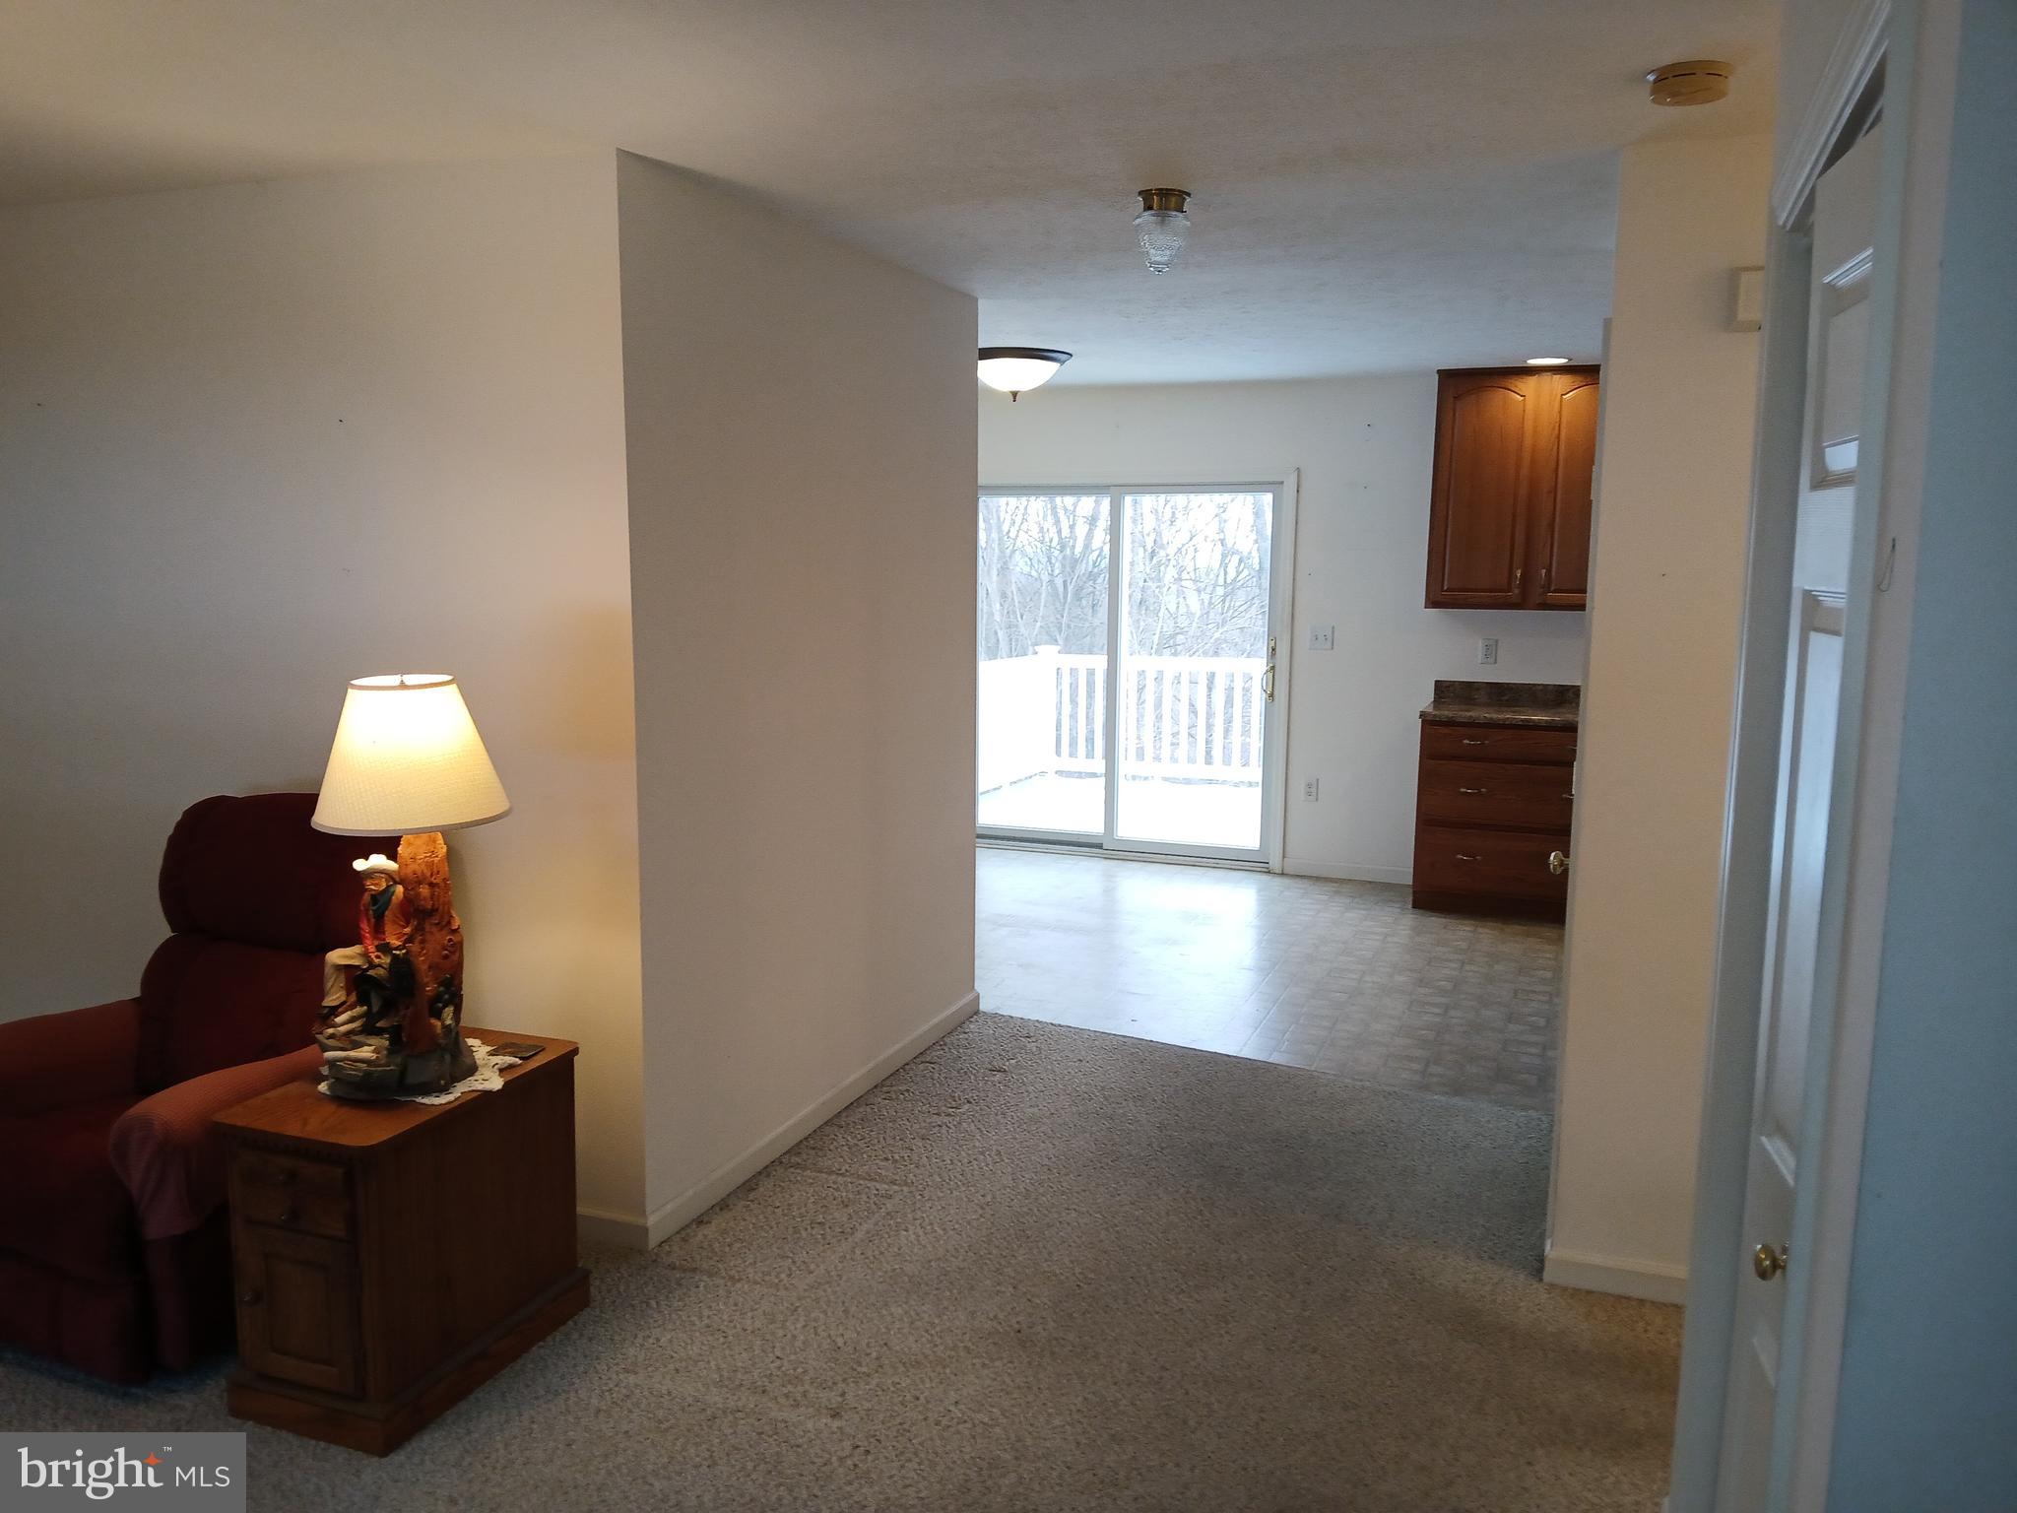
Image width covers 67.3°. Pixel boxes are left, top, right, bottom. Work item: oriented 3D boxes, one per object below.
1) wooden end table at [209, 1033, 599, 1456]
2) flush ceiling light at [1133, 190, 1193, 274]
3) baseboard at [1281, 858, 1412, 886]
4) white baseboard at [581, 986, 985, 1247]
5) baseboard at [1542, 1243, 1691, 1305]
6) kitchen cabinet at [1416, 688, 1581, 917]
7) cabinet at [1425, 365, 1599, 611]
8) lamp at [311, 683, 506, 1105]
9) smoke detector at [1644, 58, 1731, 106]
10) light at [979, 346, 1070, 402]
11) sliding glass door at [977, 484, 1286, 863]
[{"bbox_3d":[-1.197,0.929,3.044,0.386,0.594,0.617,4,9,21],"label":"wooden end table"},{"bbox_3d":[0.363,-1.237,3.597,0.140,0.185,0.140,1,8,0],"label":"flush ceiling light"},{"bbox_3d":[1.727,0.586,7.600,0.708,0.078,0.018,4,9,21],"label":"baseboard"},{"bbox_3d":[-0.566,0.999,4.518,0.206,0.063,2.028,4,9,21],"label":"white baseboard"},{"bbox_3d":[1.375,1.174,3.380,0.350,0.071,0.021,4,9,21],"label":"baseboard"},{"bbox_3d":[2.366,0.204,6.963,0.907,1.023,0.635,4,9,21],"label":"kitchen cabinet"},{"bbox_3d":[2.414,-1.209,6.925,0.894,1.071,0.317,4,9,21],"label":"cabinet"},{"bbox_3d":[-1.163,0.245,2.949,0.380,0.789,0.370,4,9,21],"label":"lamp"},{"bbox_3d":[1.183,-1.160,2.629,0.130,0.053,0.130,4,9,21],"label":"smoke detector"},{"bbox_3d":[0.029,-1.671,6.712,0.515,0.191,0.515,1,8,0],"label":"light"},{"bbox_3d":[0.561,-0.432,7.960,1.732,1.964,0.116,4,9,21],"label":"sliding glass door"}]

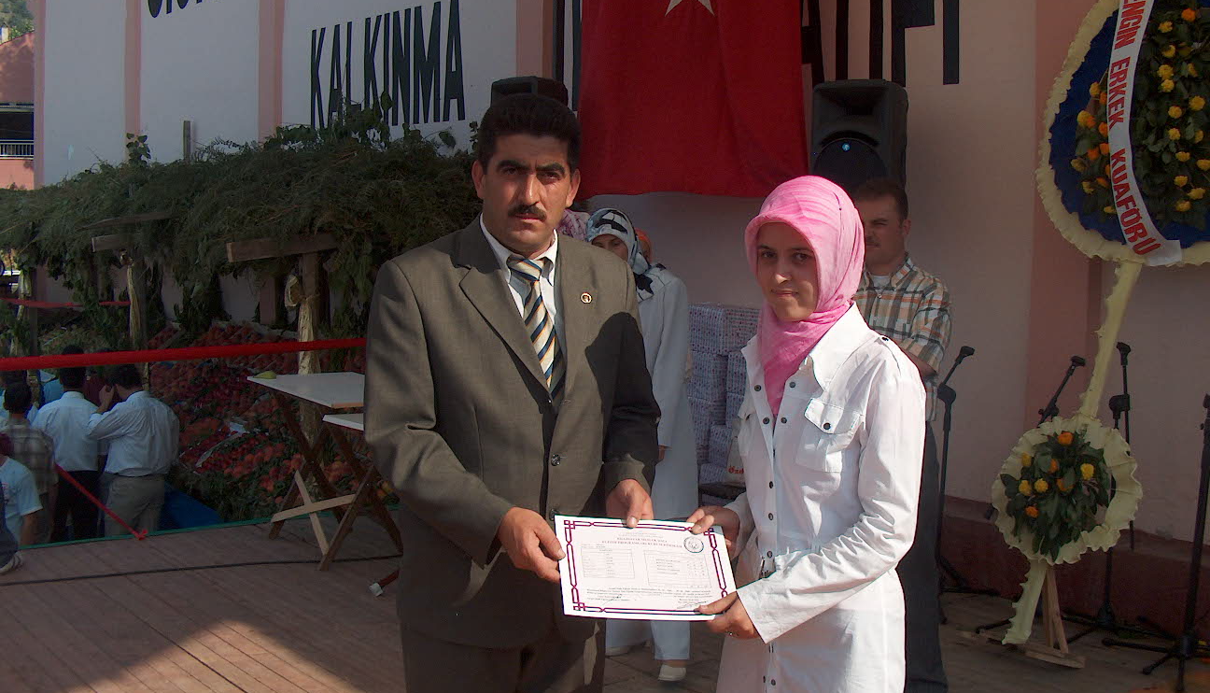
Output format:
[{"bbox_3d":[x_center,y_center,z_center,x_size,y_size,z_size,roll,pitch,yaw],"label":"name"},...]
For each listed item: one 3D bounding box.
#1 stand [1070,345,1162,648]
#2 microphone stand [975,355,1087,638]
[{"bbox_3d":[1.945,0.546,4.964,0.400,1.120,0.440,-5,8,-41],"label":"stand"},{"bbox_3d":[1.695,0.559,5.067,0.420,1.070,0.480,-5,8,-41],"label":"microphone stand"}]

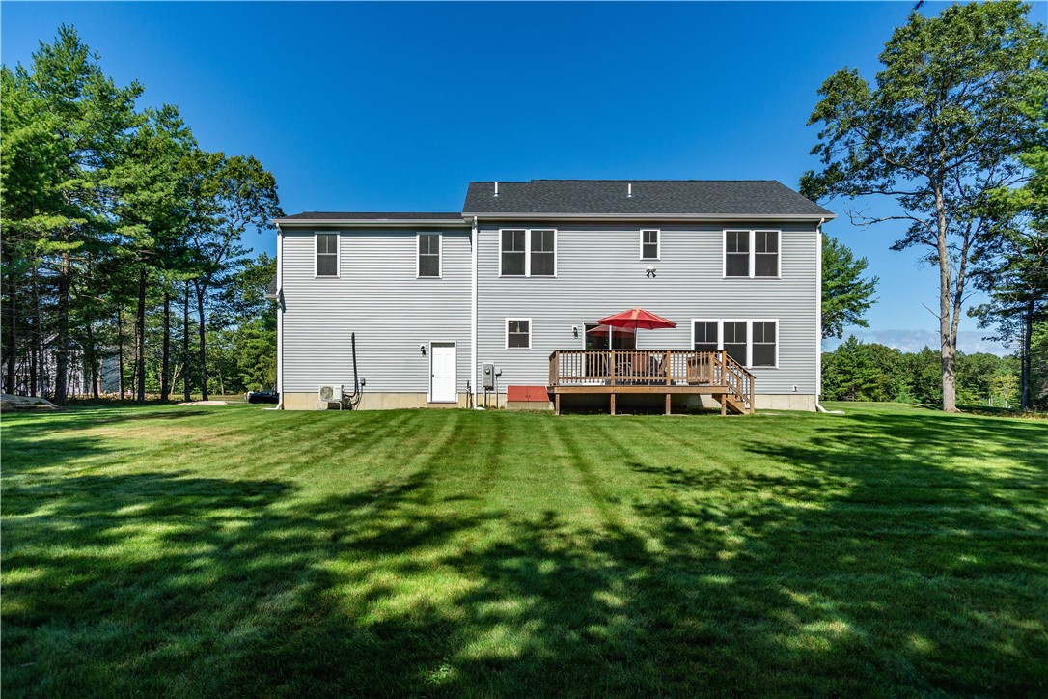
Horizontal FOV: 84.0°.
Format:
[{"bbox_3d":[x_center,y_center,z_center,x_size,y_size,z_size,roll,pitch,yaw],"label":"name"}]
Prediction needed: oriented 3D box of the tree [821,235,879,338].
[{"bbox_3d":[21.100,-2.500,42.000,8.300,12.200,8.300,0,0,0],"label":"tree"}]

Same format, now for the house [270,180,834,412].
[{"bbox_3d":[0.750,-2.440,24.000,19.000,9.000,9.800,0,0,0],"label":"house"}]

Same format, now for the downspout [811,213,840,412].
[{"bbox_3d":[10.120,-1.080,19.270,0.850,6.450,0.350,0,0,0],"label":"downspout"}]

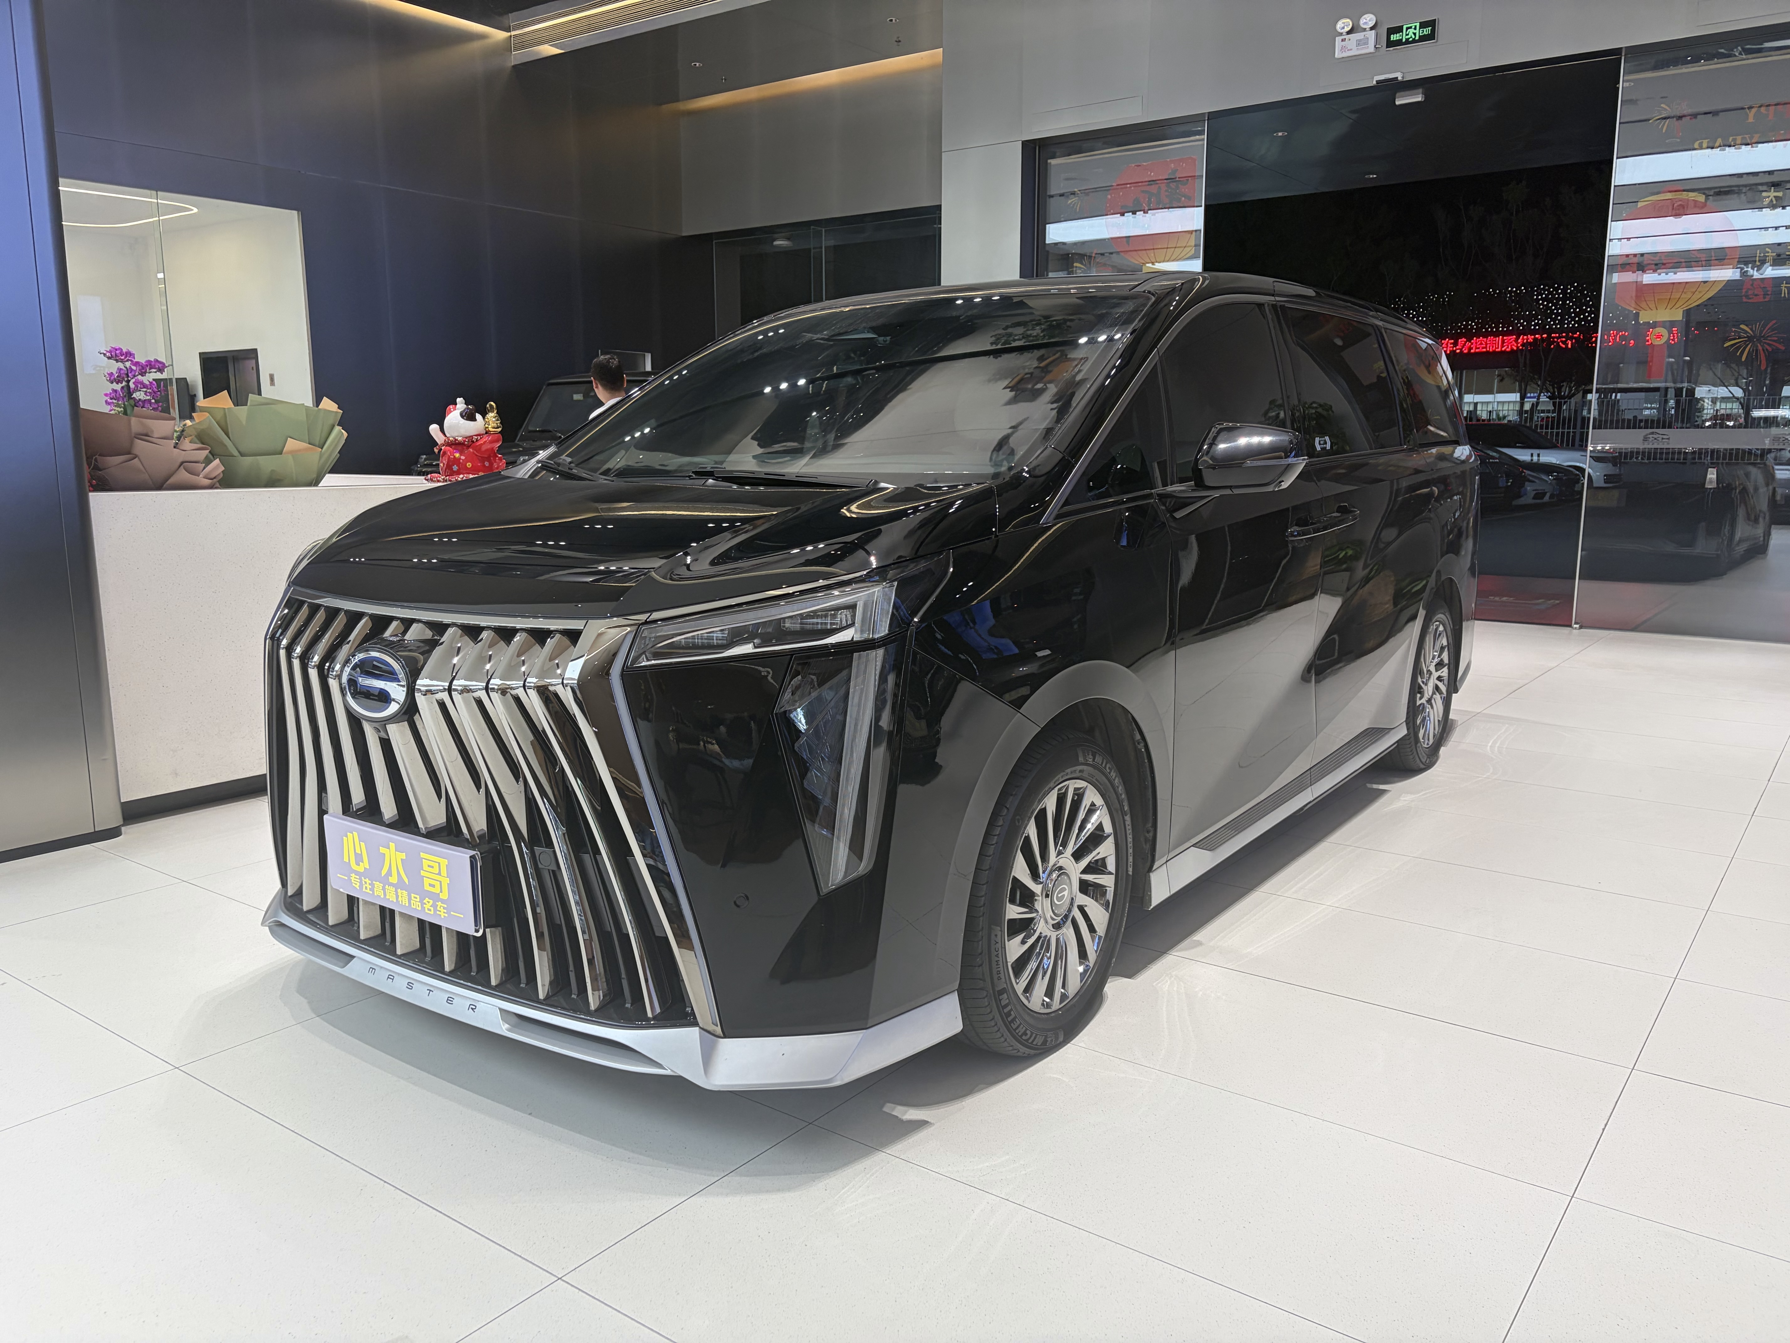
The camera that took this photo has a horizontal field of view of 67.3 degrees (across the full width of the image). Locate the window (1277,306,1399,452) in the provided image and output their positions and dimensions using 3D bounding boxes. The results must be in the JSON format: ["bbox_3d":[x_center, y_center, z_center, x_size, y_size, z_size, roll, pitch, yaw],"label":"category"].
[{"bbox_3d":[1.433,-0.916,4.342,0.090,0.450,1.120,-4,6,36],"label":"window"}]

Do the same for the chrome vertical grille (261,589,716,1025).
[{"bbox_3d":[-0.917,0.232,2.623,1.340,0.740,0.200,7,12,35],"label":"chrome vertical grille"}]

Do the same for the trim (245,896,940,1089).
[{"bbox_3d":[-0.788,0.593,2.867,1.870,0.140,0.560,7,12,35],"label":"trim"}]

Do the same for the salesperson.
[{"bbox_3d":[-1.489,-0.795,7.147,0.480,1.733,0.300,-4,10,-19],"label":"salesperson"}]

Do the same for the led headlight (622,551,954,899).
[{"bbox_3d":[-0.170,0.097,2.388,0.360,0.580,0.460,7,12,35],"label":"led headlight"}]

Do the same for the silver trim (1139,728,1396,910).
[{"bbox_3d":[1.213,0.358,4.138,0.130,0.120,2.200,7,12,35],"label":"silver trim"}]

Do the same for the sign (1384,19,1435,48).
[{"bbox_3d":[3.543,-4.372,9.223,0.355,0.155,0.030,7,12,37],"label":"sign"}]

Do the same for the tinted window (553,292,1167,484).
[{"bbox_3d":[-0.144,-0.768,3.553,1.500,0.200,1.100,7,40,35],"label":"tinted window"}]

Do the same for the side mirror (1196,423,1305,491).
[{"bbox_3d":[0.828,-0.496,3.129,0.240,0.160,0.200,7,12,35],"label":"side mirror"}]

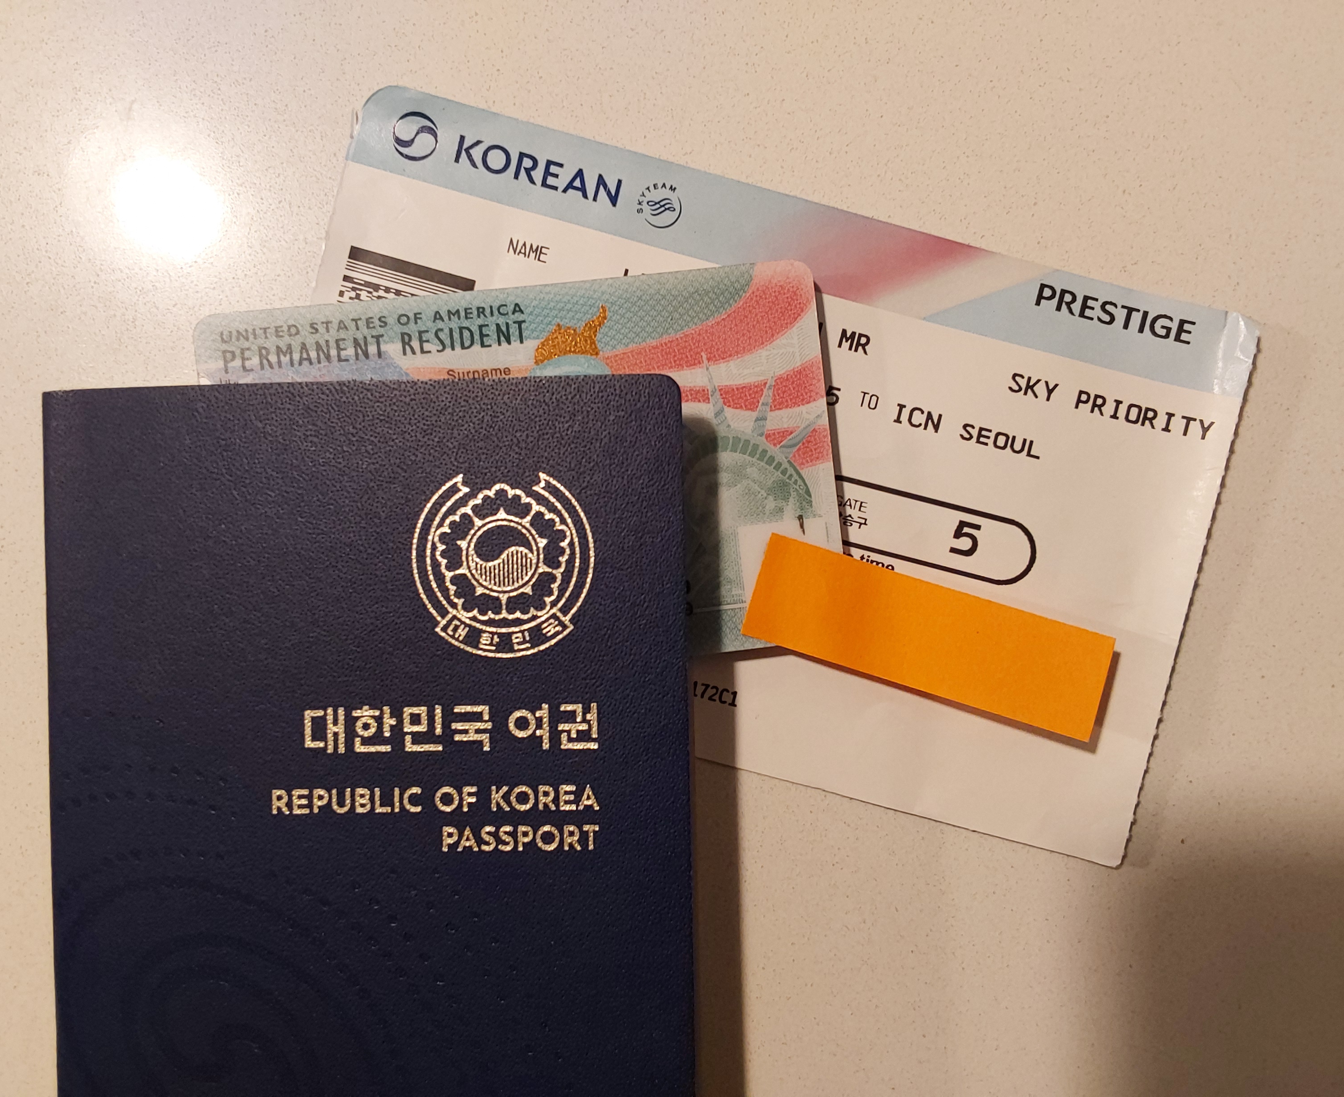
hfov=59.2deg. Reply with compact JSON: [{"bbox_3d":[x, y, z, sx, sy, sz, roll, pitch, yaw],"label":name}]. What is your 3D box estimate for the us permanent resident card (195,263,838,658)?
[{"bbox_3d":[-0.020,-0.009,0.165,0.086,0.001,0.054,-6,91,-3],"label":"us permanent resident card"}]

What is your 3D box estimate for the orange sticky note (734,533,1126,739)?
[{"bbox_3d":[0.036,0.013,0.168,0.051,0.001,0.015,17,88,-1],"label":"orange sticky note"}]

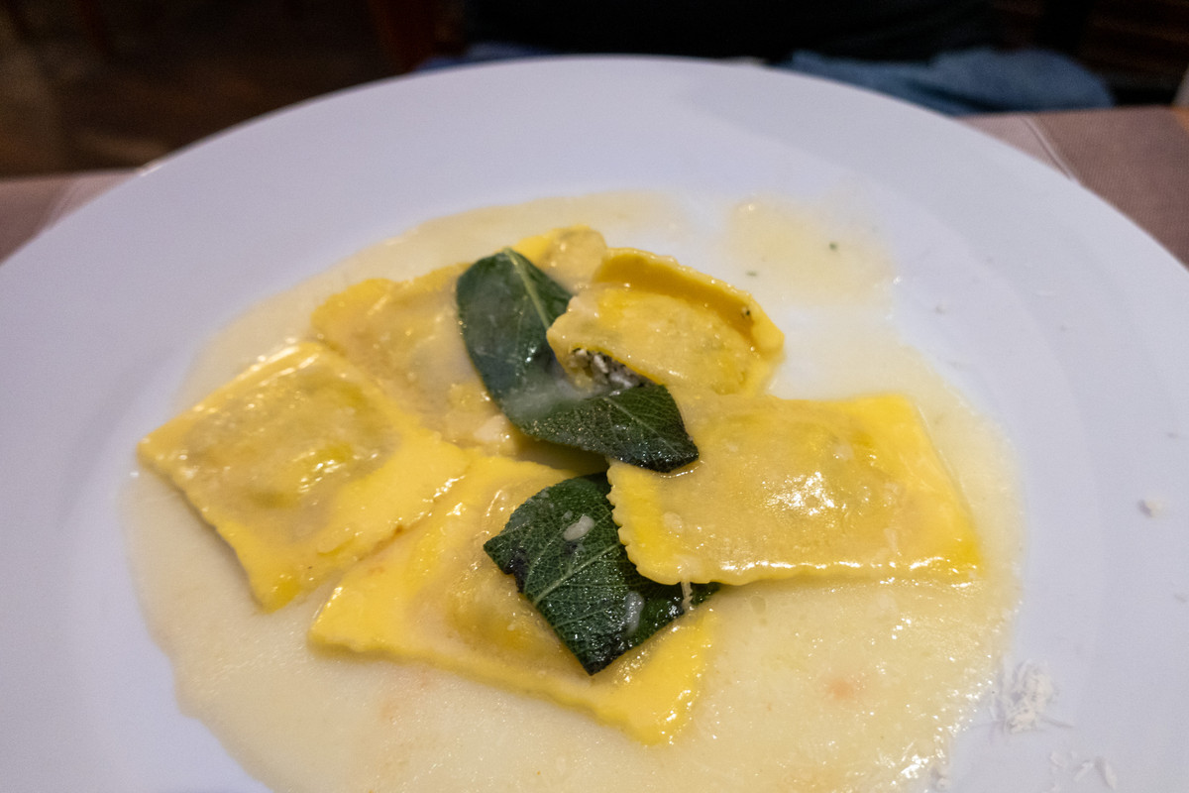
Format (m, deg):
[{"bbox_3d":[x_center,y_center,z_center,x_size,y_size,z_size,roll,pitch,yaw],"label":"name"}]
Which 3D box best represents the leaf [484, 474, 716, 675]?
[{"bbox_3d":[0.005,0.024,0.135,0.038,0.010,0.030,-30,51,-25],"label":"leaf"}]

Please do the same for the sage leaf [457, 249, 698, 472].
[{"bbox_3d":[-0.009,-0.009,0.167,0.031,0.012,0.082,-25,49,-21],"label":"sage leaf"}]

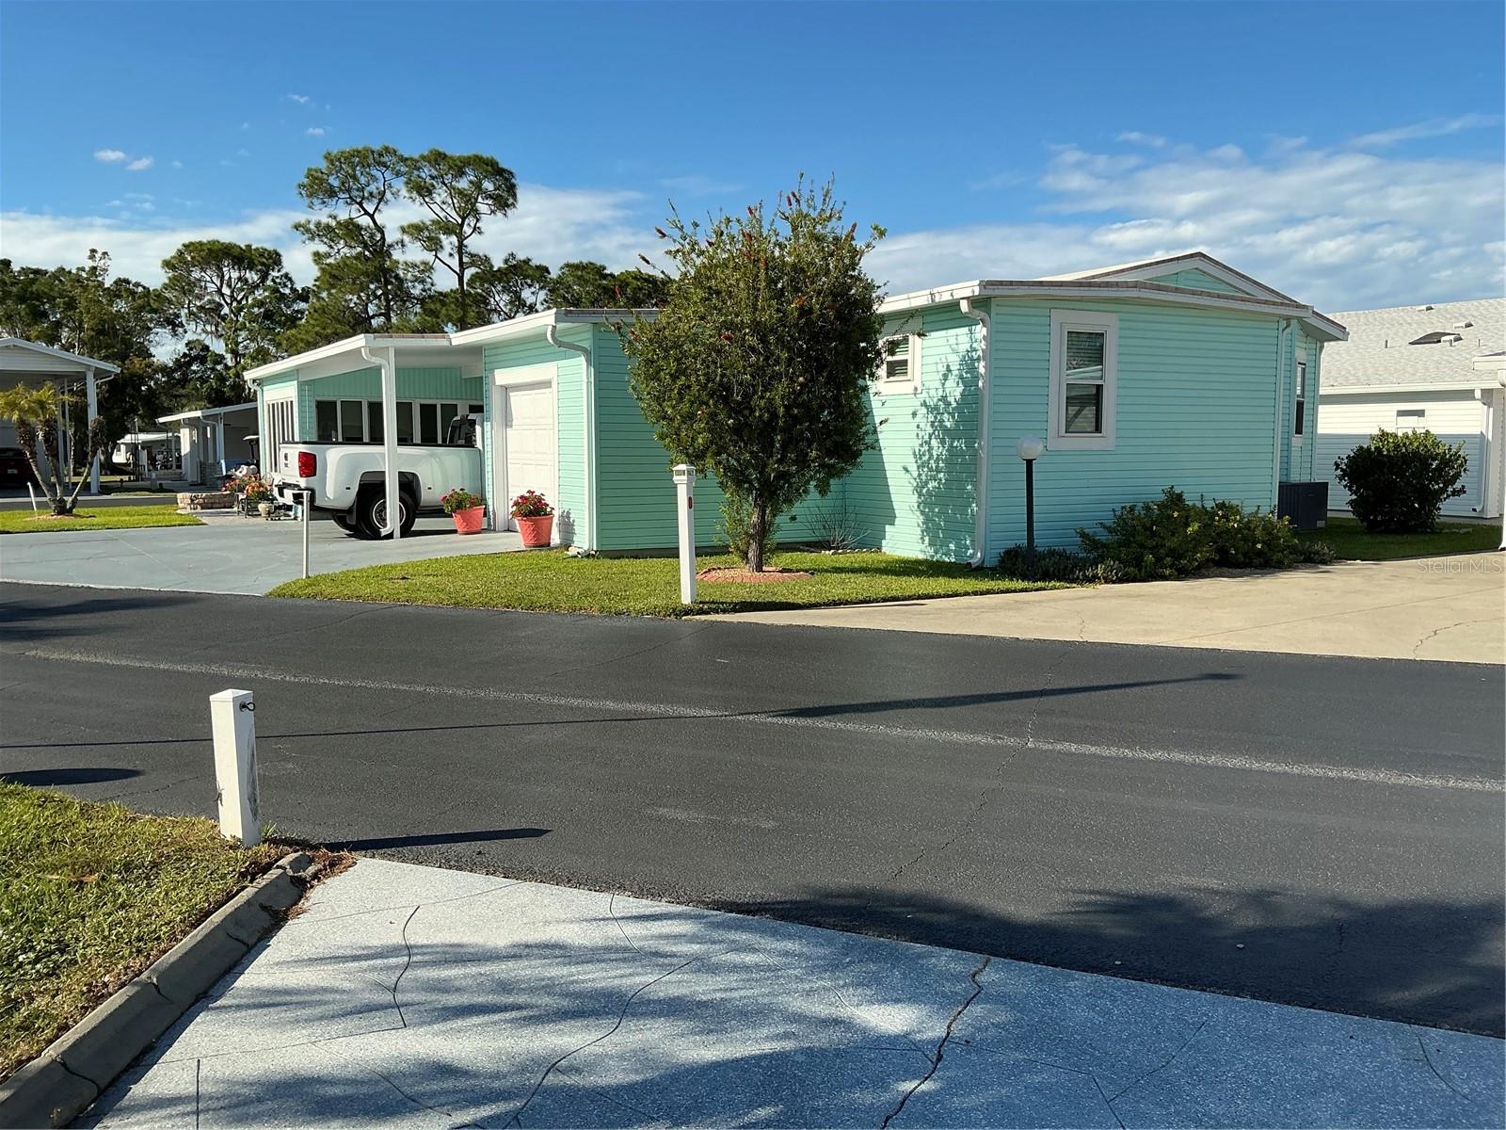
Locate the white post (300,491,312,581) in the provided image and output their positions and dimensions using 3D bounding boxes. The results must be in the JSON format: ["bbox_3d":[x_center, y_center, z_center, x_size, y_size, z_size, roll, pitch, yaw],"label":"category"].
[{"bbox_3d":[-5.003,-0.329,13.617,0.075,0.980,0.075,2,6,20],"label":"white post"}]

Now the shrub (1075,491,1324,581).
[{"bbox_3d":[5.808,-0.482,15.518,4.000,0.980,1.350,-3,7,-27],"label":"shrub"}]

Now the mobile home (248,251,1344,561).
[{"bbox_3d":[-0.653,-3.060,23.368,15.300,4.350,18.000,-3,7,-27],"label":"mobile home"}]

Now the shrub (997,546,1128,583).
[{"bbox_3d":[3.681,-0.044,14.338,1.750,0.360,0.850,-3,7,-27],"label":"shrub"}]

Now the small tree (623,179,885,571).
[{"bbox_3d":[0.021,-2.213,14.496,3.100,4.580,3.000,0,6,0],"label":"small tree"}]

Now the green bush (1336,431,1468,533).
[{"bbox_3d":[10.681,-1.401,19.928,2.050,1.670,1.950,3,7,28],"label":"green bush"}]

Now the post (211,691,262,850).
[{"bbox_3d":[-2.064,0.805,4.885,0.115,0.620,0.115,2,6,20],"label":"post"}]

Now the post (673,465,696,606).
[{"bbox_3d":[-0.630,-0.305,11.796,0.165,1.340,0.165,3,7,23],"label":"post"}]

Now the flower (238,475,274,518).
[{"bbox_3d":[-9.131,-1.258,22.495,0.620,0.800,0.600,-2,7,-22],"label":"flower"}]

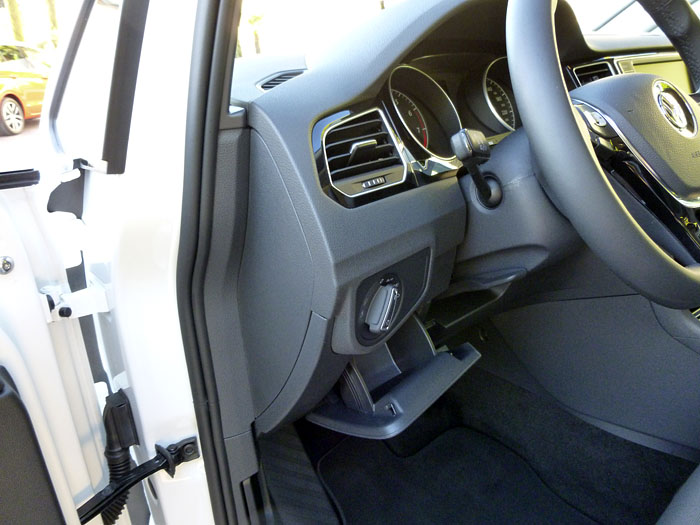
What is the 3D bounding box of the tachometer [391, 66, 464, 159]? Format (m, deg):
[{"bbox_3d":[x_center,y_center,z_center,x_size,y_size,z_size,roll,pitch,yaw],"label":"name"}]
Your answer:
[{"bbox_3d":[0.075,-0.157,0.556,0.113,0.113,0.038,-25,0,-43],"label":"tachometer"}]

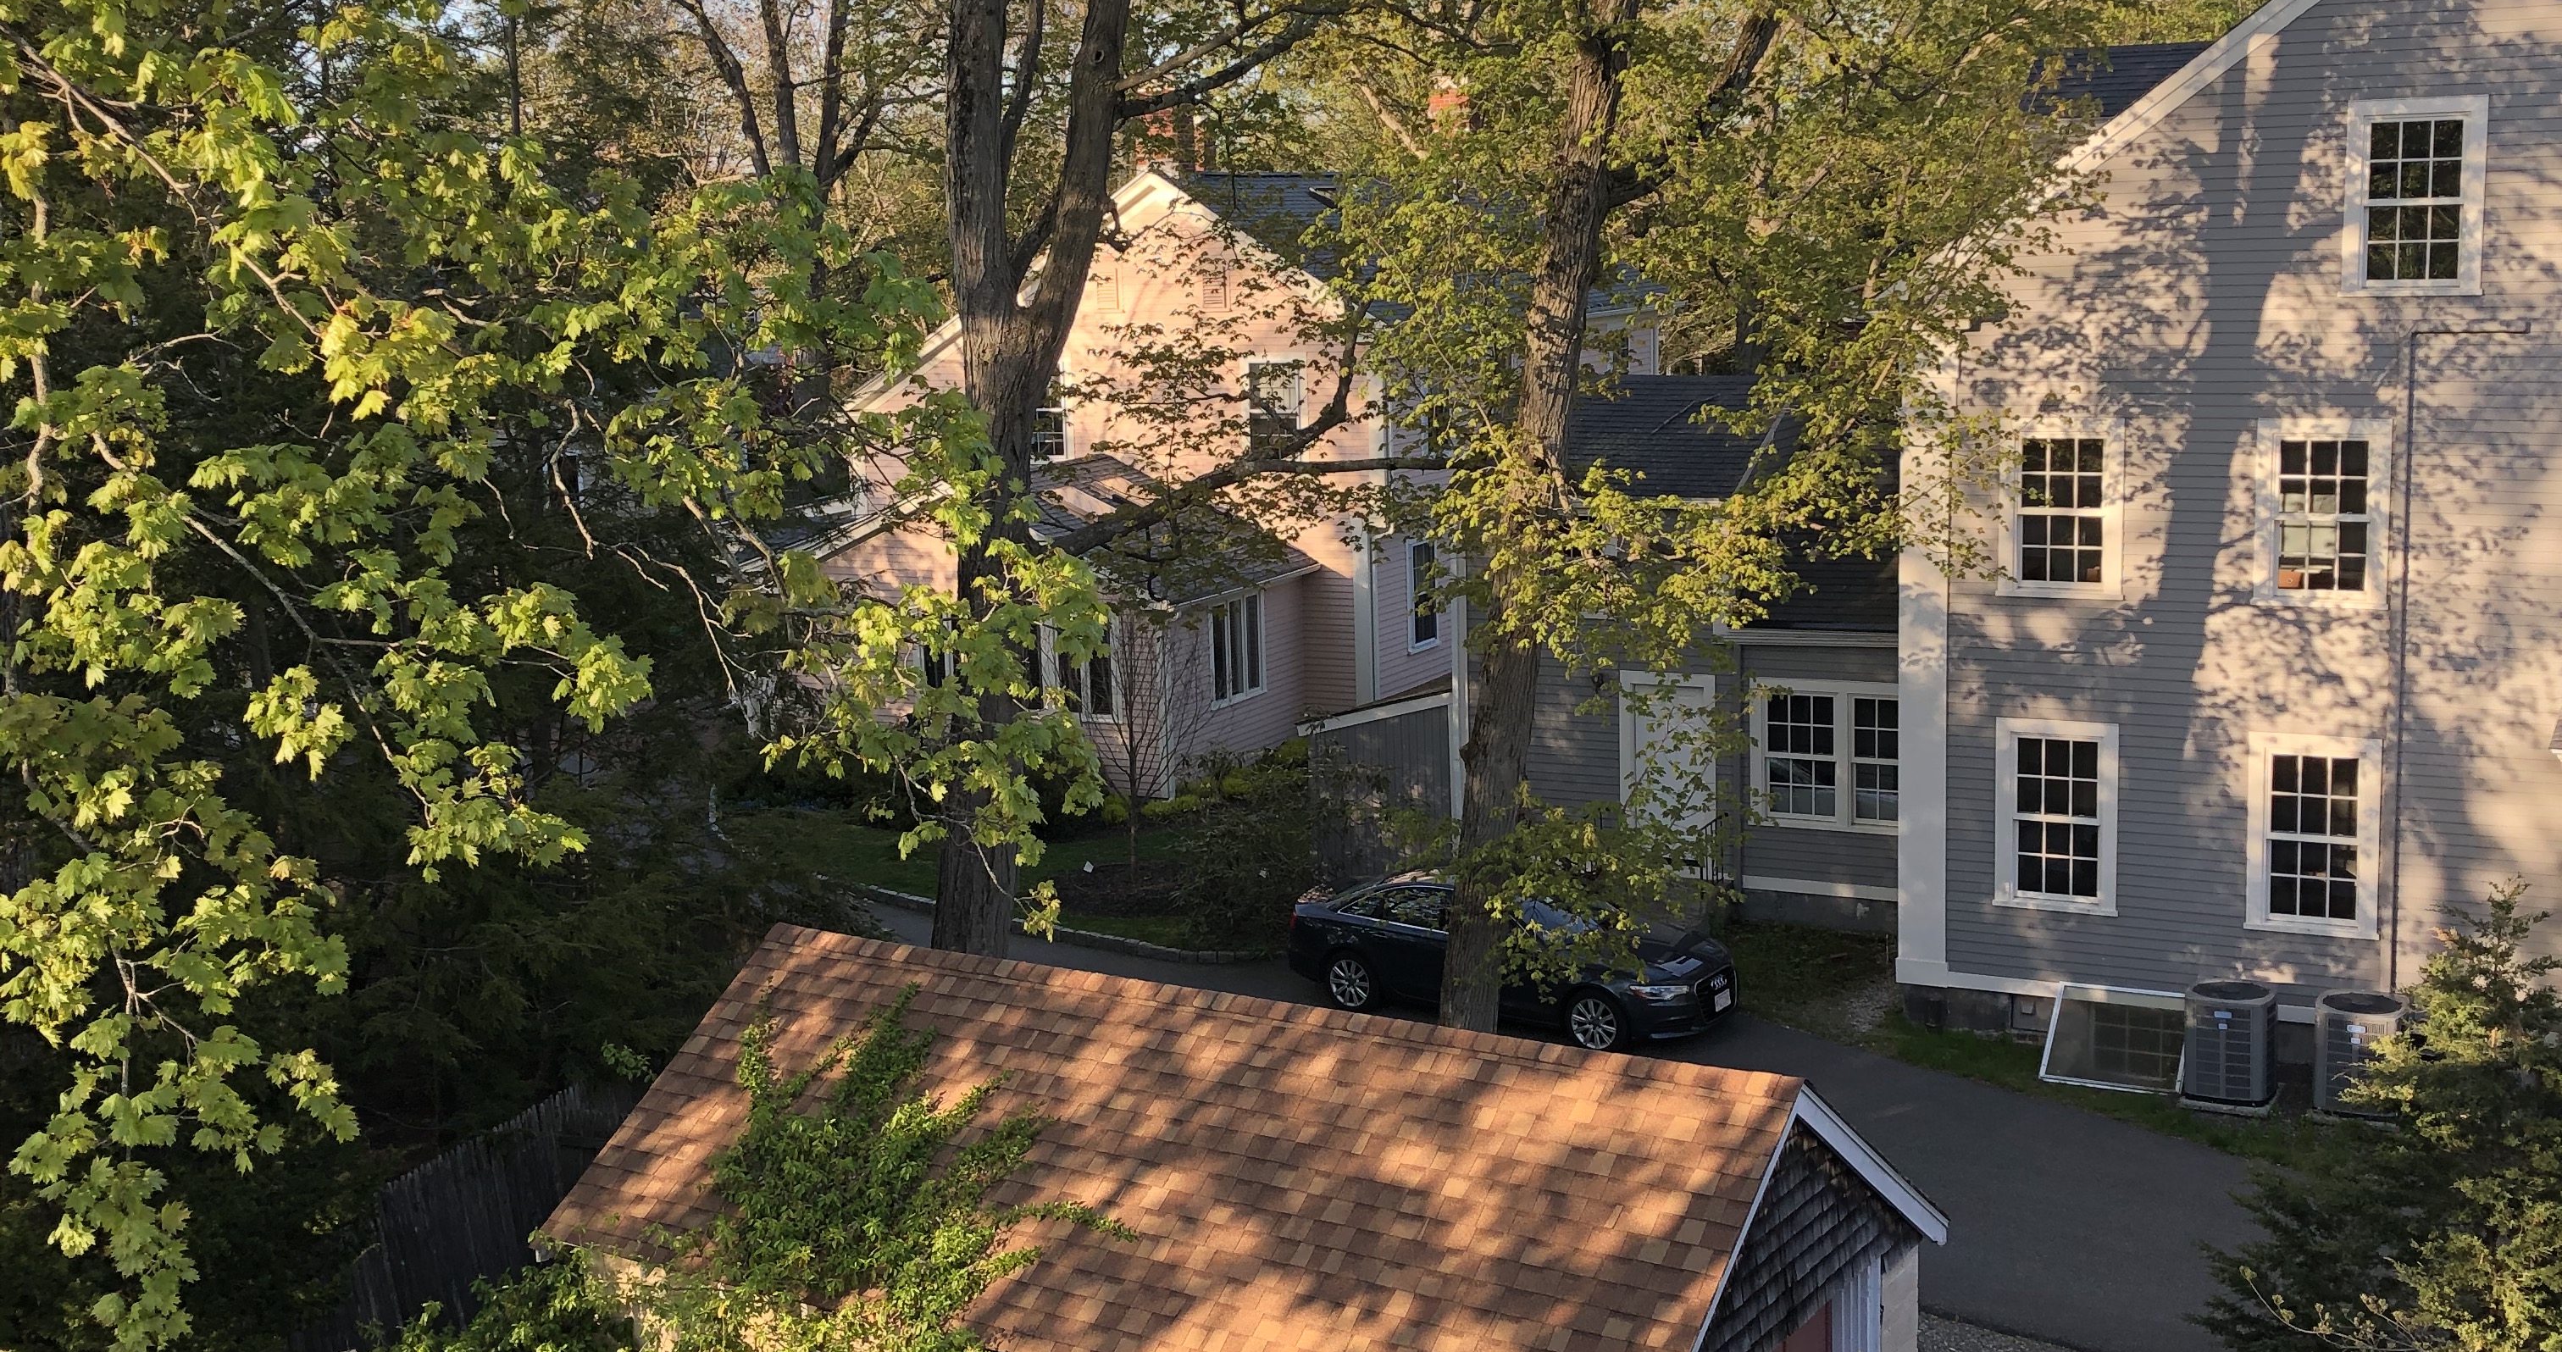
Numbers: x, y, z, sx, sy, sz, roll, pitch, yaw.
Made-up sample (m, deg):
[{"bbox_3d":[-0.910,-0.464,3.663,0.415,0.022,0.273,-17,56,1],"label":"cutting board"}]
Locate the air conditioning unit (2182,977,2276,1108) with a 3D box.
[{"bbox_3d":[8.662,3.341,25.180,0.730,0.930,0.730,3,10,26],"label":"air conditioning unit"}]

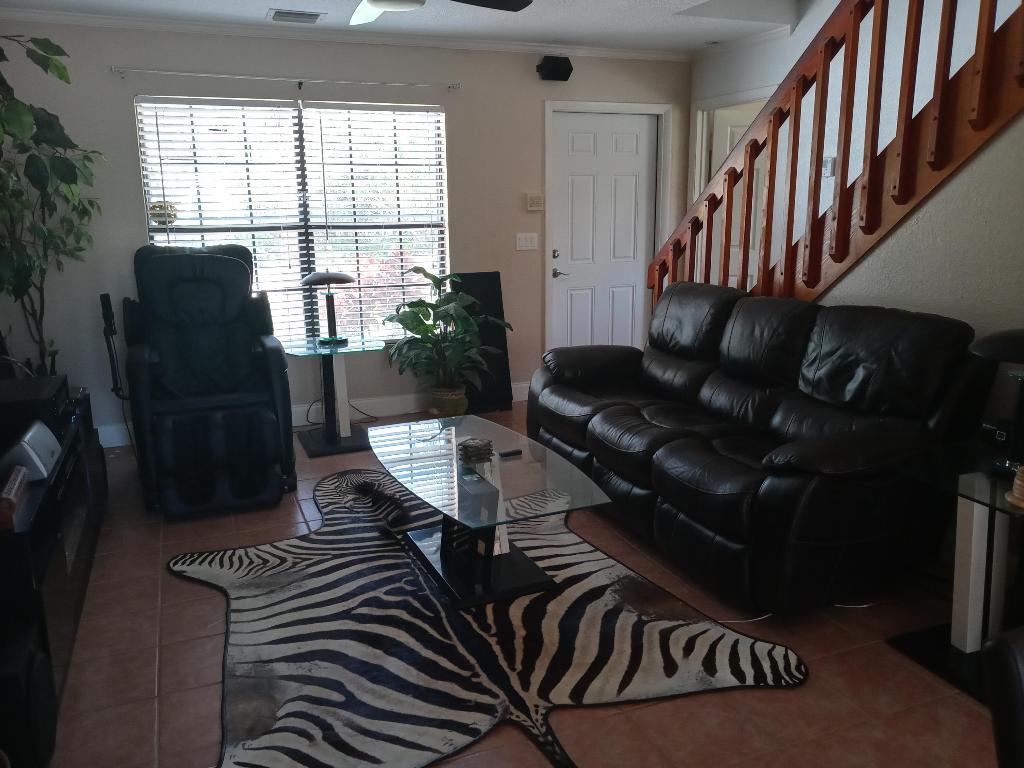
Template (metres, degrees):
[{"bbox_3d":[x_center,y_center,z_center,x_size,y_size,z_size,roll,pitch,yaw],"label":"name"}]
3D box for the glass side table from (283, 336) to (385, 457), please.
[{"bbox_3d":[-1.060,0.073,4.921,0.620,0.600,0.500,-6,13,-21],"label":"glass side table"}]

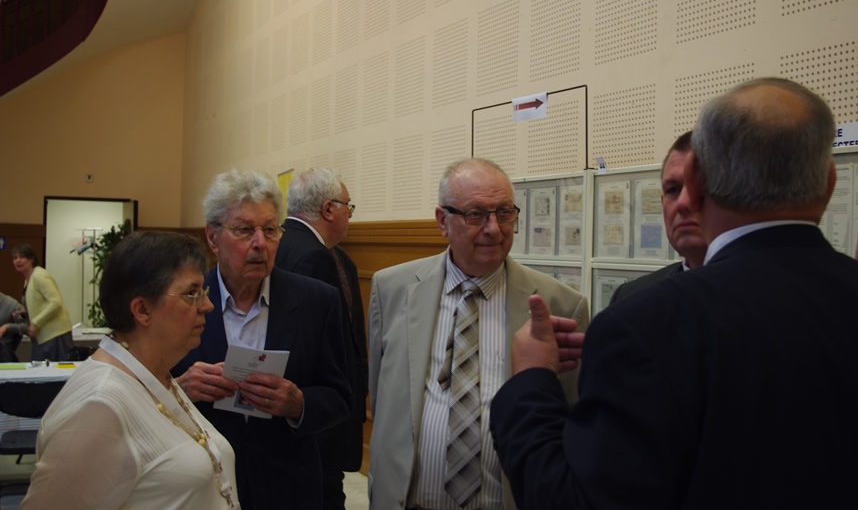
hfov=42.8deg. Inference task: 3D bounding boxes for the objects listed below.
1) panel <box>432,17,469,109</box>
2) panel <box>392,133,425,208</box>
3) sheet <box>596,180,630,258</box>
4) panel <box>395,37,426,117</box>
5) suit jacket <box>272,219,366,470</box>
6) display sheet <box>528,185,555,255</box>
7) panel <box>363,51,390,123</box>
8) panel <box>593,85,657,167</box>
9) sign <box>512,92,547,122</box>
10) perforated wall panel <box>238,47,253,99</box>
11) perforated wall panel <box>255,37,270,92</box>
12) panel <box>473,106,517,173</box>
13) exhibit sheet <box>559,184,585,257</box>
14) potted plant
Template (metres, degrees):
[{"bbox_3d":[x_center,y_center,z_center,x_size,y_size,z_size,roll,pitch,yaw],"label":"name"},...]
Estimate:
[{"bbox_3d":[0.119,-1.104,6.337,0.020,0.465,0.465,1,1,-24],"label":"panel"},{"bbox_3d":[-0.134,-0.512,6.891,0.020,0.455,0.455,1,0,-24],"label":"panel"},{"bbox_3d":[0.694,-0.127,4.114,0.008,0.295,0.212,1,1,-24],"label":"sheet"},{"bbox_3d":[-0.120,-1.111,6.886,0.020,0.455,0.455,1,0,-24],"label":"panel"},{"bbox_3d":[-0.367,0.280,3.420,0.340,0.770,0.510,1,0,12],"label":"suit jacket"},{"bbox_3d":[0.499,-0.142,4.793,0.010,0.297,0.212,1,0,-24],"label":"display sheet"},{"bbox_3d":[-0.361,-1.124,7.439,0.020,0.465,0.465,1,1,-24],"label":"panel"},{"bbox_3d":[0.827,-0.474,4.690,0.020,0.465,0.465,1,1,-24],"label":"panel"},{"bbox_3d":[0.435,-0.634,4.715,0.015,0.104,0.298,1,1,-24],"label":"sign"},{"bbox_3d":[-1.790,-1.784,10.738,0.020,0.465,0.465,1,1,-24],"label":"perforated wall panel"},{"bbox_3d":[-1.550,-1.774,10.187,0.020,0.465,0.465,1,1,-24],"label":"perforated wall panel"},{"bbox_3d":[0.348,-0.492,5.792,0.020,0.455,0.455,1,0,-24],"label":"panel"},{"bbox_3d":[0.578,-0.127,4.379,0.008,0.295,0.214,1,1,-24],"label":"exhibit sheet"},{"bbox_3d":[-3.547,0.510,12.200,0.550,1.760,0.550,1,0,0],"label":"potted plant"}]

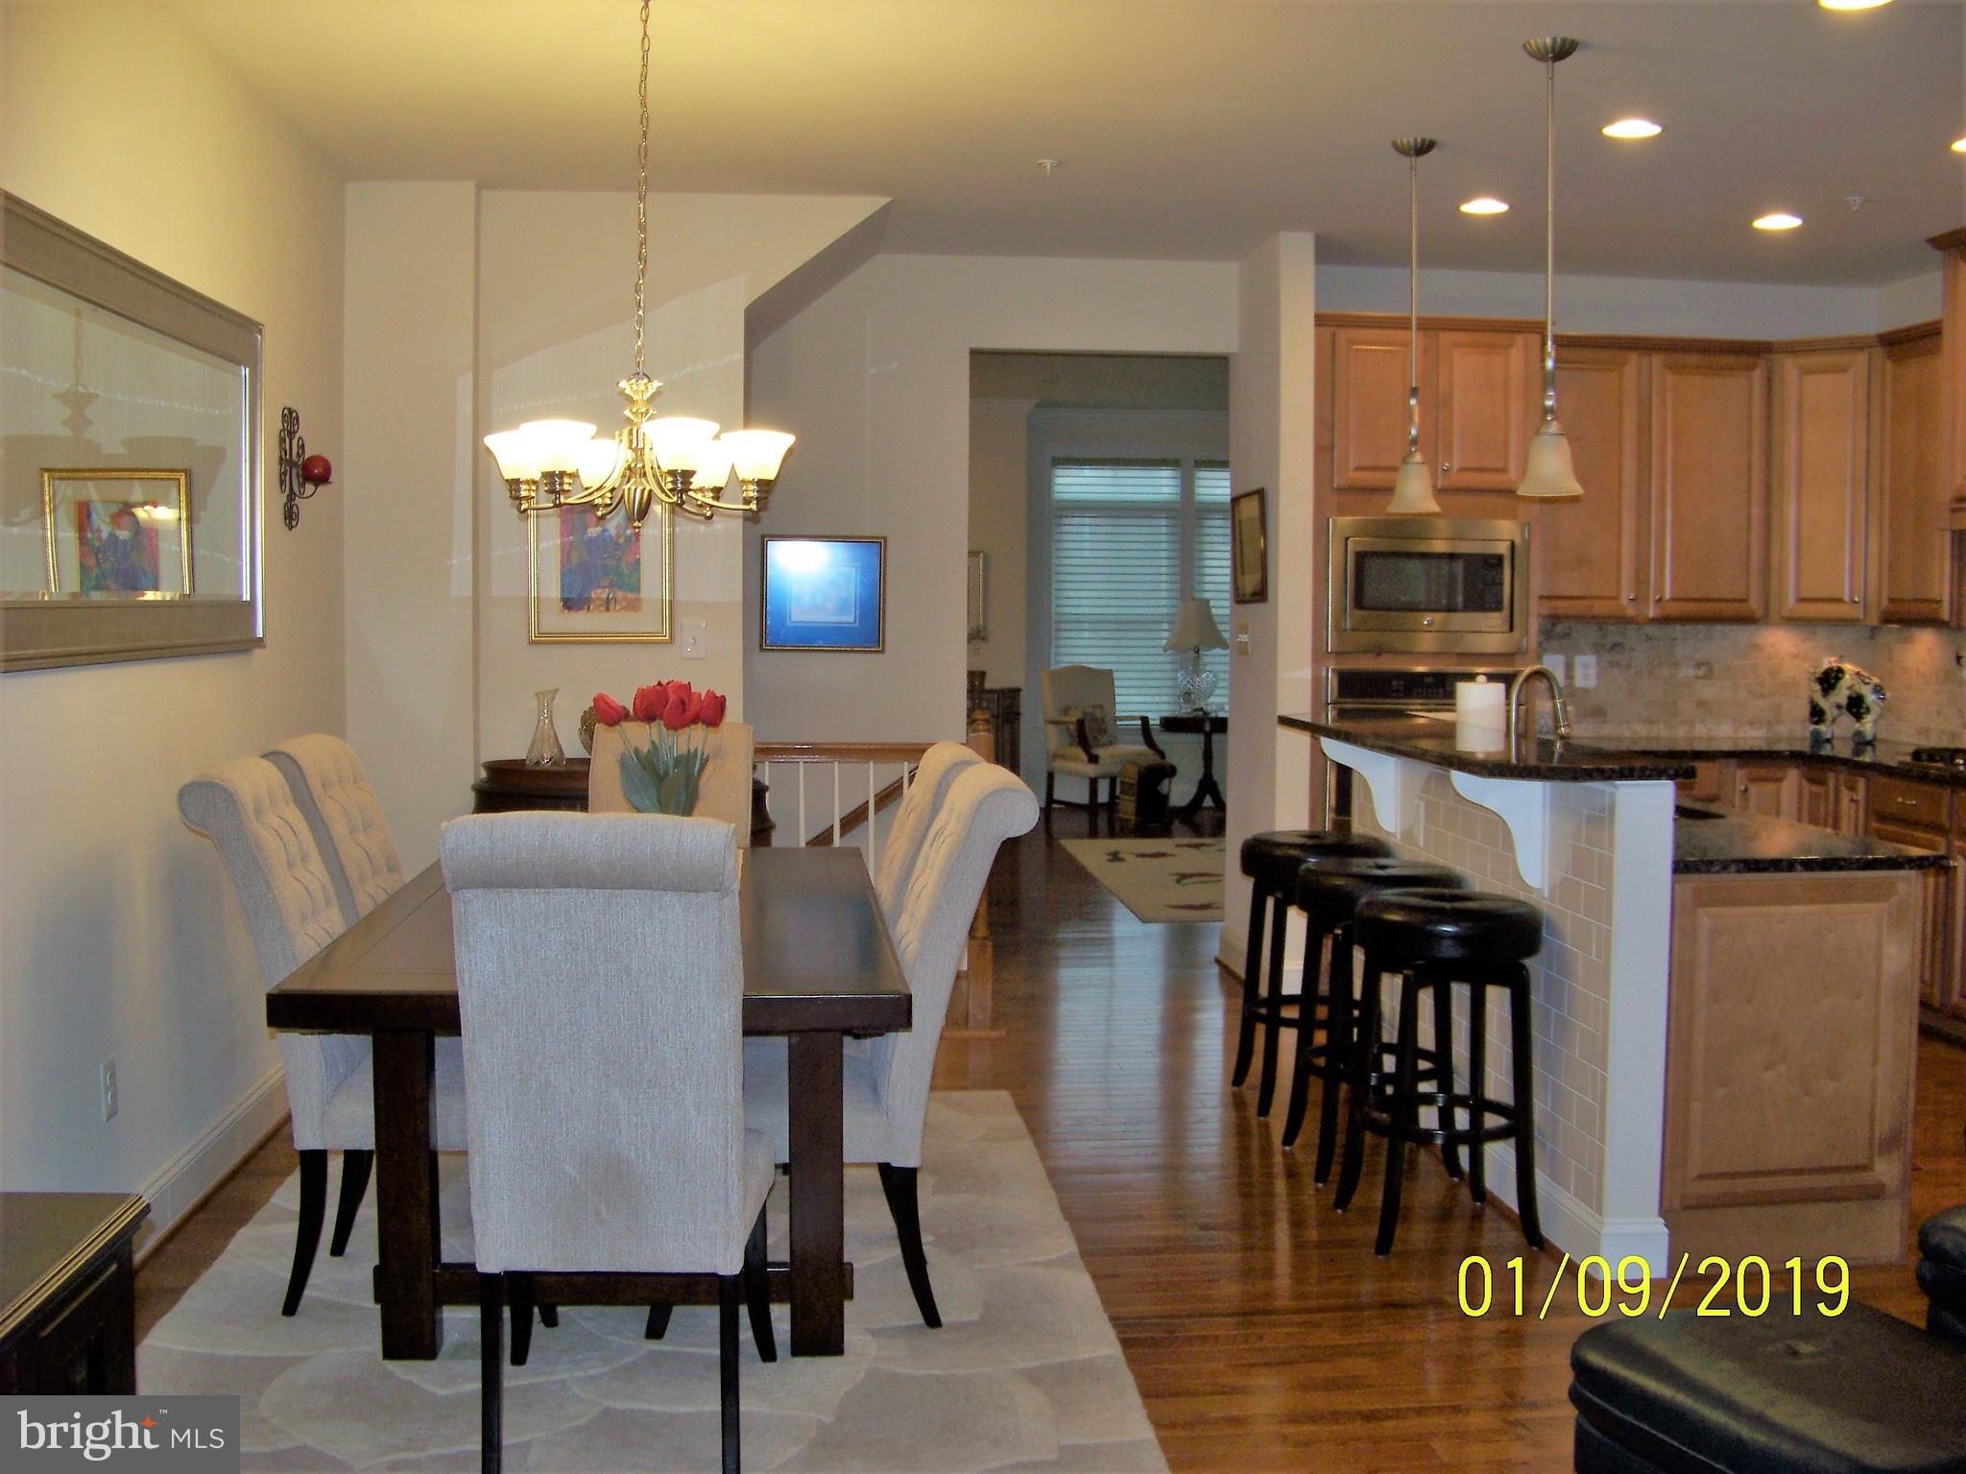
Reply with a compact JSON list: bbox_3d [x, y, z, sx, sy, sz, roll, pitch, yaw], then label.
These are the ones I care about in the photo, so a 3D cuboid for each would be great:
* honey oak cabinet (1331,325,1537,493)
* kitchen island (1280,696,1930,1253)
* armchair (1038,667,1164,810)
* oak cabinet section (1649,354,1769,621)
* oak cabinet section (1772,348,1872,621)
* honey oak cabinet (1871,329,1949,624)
[{"bbox_3d":[1.615,-1.212,7.726,0.800,0.620,0.560,0,4,-5],"label":"honey oak cabinet"},{"bbox_3d":[1.466,0.543,5.293,1.020,1.090,2.050,0,4,-5],"label":"kitchen island"},{"bbox_3d":[0.785,0.051,13.233,0.600,1.020,0.630,-2,5,-36],"label":"armchair"},{"bbox_3d":[2.726,-0.955,7.897,0.479,1.011,0.330,0,4,-5],"label":"oak cabinet section"},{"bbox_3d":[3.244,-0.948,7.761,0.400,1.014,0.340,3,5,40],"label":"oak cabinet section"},{"bbox_3d":[3.482,-0.931,7.300,0.330,1.050,0.500,0,4,-5],"label":"honey oak cabinet"}]

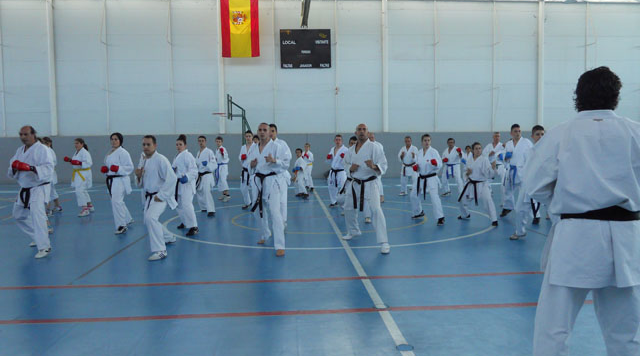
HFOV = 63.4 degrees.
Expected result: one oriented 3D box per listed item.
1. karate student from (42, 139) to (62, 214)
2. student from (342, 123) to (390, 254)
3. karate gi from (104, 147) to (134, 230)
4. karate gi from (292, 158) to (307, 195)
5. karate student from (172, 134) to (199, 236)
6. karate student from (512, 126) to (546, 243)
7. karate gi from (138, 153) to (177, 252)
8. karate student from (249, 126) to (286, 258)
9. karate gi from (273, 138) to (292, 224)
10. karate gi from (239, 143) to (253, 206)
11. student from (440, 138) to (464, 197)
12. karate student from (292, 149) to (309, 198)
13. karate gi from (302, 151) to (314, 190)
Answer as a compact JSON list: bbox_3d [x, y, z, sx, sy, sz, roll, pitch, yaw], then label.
[{"bbox_3d":[-5.857,-0.059,11.250,0.500,1.632,0.600,0,4,8],"label":"karate student"},{"bbox_3d":[0.632,0.092,7.039,0.660,1.651,0.920,0,4,14],"label":"student"},{"bbox_3d":[-3.399,0.138,8.772,0.500,1.358,0.630,1,4,25],"label":"karate gi"},{"bbox_3d":[-0.532,-0.057,13.771,0.450,1.028,0.380,-4,5,-42],"label":"karate gi"},{"bbox_3d":[-2.162,0.091,8.319,0.500,1.574,0.640,1,4,30],"label":"karate student"},{"bbox_3d":[3.166,0.025,7.750,0.620,1.623,0.800,0,4,20],"label":"karate student"},{"bbox_3d":[-2.145,0.291,6.828,0.540,1.254,0.780,0,4,20],"label":"karate gi"},{"bbox_3d":[-0.687,0.111,6.899,0.520,1.671,0.800,0,4,9],"label":"karate student"},{"bbox_3d":[-0.715,0.040,9.018,0.570,1.452,0.570,0,4,20],"label":"karate gi"},{"bbox_3d":[-1.593,-0.074,11.705,0.520,1.364,0.550,0,4,10],"label":"karate gi"},{"bbox_3d":[3.599,-0.309,14.060,0.600,1.524,0.650,1,4,28],"label":"student"},{"bbox_3d":[-0.524,-0.138,13.918,0.400,1.280,0.420,3,5,43],"label":"karate student"},{"bbox_3d":[-0.351,-0.254,15.815,0.400,1.170,0.440,1,4,22],"label":"karate gi"}]

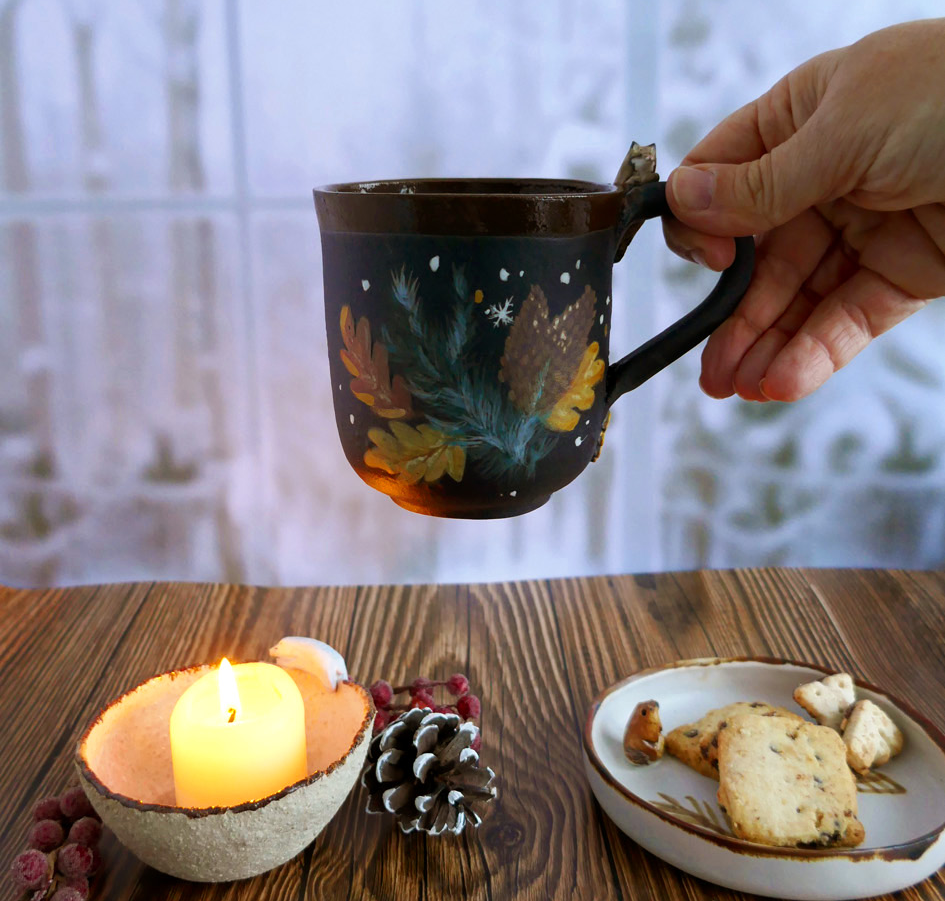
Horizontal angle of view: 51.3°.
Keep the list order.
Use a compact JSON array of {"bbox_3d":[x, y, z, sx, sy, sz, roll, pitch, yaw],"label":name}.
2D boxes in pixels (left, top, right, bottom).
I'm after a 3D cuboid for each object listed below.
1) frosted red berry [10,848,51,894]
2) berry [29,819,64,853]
[{"bbox_3d":[-0.145,0.138,0.324,0.012,0.013,0.012,0,18,0],"label":"frosted red berry"},{"bbox_3d":[-0.154,0.139,0.355,0.011,0.011,0.011,0,18,0],"label":"berry"}]

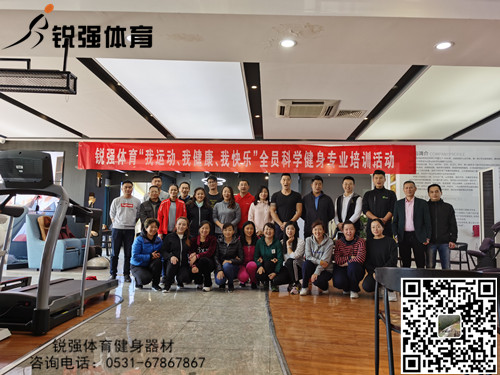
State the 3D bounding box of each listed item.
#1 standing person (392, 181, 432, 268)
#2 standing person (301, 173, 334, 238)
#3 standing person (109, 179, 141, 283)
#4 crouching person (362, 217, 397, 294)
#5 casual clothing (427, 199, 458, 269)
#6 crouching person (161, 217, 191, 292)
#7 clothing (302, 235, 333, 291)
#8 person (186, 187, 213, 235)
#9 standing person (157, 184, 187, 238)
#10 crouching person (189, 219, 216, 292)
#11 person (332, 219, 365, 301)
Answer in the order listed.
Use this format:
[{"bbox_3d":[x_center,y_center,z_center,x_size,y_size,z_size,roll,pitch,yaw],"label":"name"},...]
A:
[{"bbox_3d":[2.486,0.758,5.969,0.580,1.728,0.320,1,-6,8],"label":"standing person"},{"bbox_3d":[1.067,0.682,6.162,0.530,1.780,0.320,-1,-6,9],"label":"standing person"},{"bbox_3d":[-2.140,0.725,6.650,0.490,1.730,0.300,2,-6,-8],"label":"standing person"},{"bbox_3d":[1.749,0.967,5.226,0.500,1.010,0.620,-2,-7,21],"label":"crouching person"},{"bbox_3d":[2.959,0.834,5.995,0.500,1.340,0.310,-3,-7,23],"label":"casual clothing"},{"bbox_3d":[-1.151,0.991,5.986,0.500,1.074,0.680,3,-6,-12],"label":"crouching person"},{"bbox_3d":[1.003,1.118,5.810,0.480,0.801,0.650,1,-6,5],"label":"clothing"},{"bbox_3d":[-0.854,0.808,6.521,0.480,1.617,0.310,2,-6,-5],"label":"person"},{"bbox_3d":[-1.292,0.758,6.500,0.490,1.660,0.300,1,-6,-5],"label":"standing person"},{"bbox_3d":[-0.743,1.032,6.032,0.480,1.024,0.650,0,-6,12],"label":"crouching person"},{"bbox_3d":[1.441,1.013,5.650,0.530,1.060,0.670,0,-6,8],"label":"person"}]

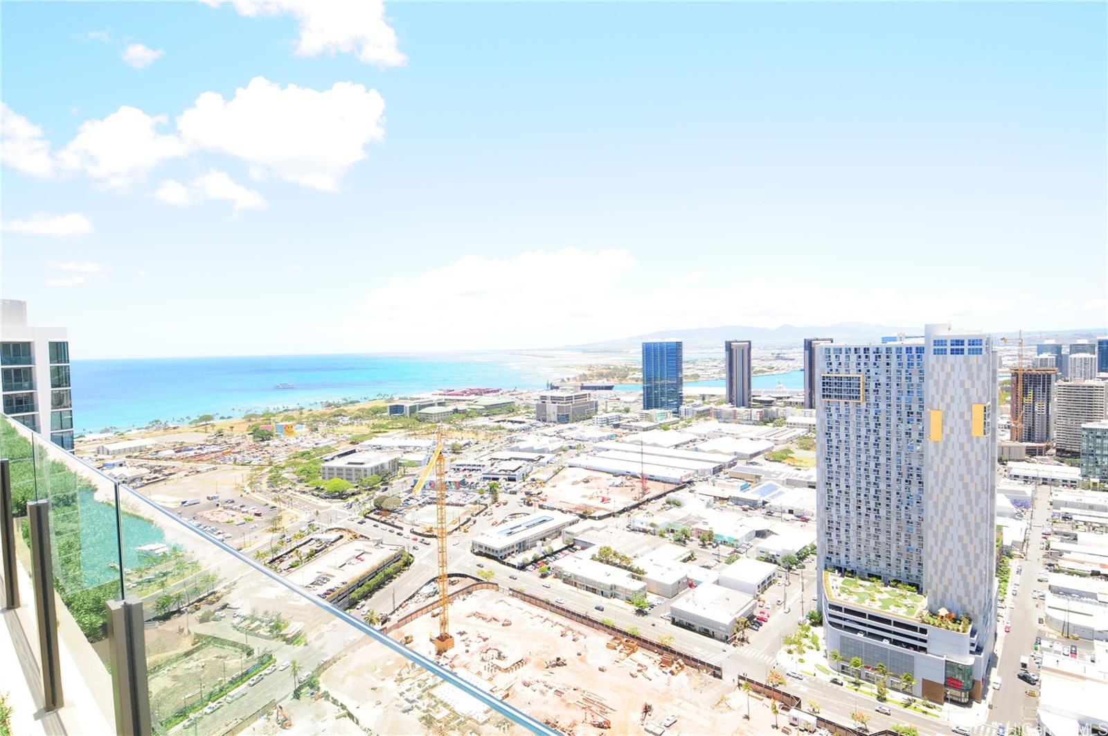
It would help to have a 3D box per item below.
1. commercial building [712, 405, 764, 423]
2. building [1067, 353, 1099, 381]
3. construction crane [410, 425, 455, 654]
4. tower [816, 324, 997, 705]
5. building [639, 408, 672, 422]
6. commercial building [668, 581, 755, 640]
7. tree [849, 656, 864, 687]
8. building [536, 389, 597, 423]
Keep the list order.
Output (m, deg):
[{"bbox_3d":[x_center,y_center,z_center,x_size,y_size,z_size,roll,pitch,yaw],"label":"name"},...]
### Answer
[{"bbox_3d":[275.050,70.830,825.160,71.000,20.000,22.000,1,3,41],"label":"commercial building"},{"bbox_3d":[1081.270,12.340,1130.460,45.000,83.040,28.000,1,3,44],"label":"building"},{"bbox_3d":[-41.020,66.660,191.580,6.500,88.000,79.000,-1,2,-7],"label":"construction crane"},{"bbox_3d":[135.596,47.453,219.029,58.000,127.500,65.000,1,3,41],"label":"tower"},{"bbox_3d":[161.711,74.828,877.370,29.005,19.495,50.783,1,3,42],"label":"building"},{"bbox_3d":[68.000,103.370,235.090,25.300,7.200,27.500,1,3,41],"label":"commercial building"},{"bbox_3d":[102.810,102.880,188.010,4.700,10.370,4.700,1,3,41],"label":"tree"},{"bbox_3d":[22.190,62.473,924.514,61.821,47.000,84.505,1,3,42],"label":"building"}]

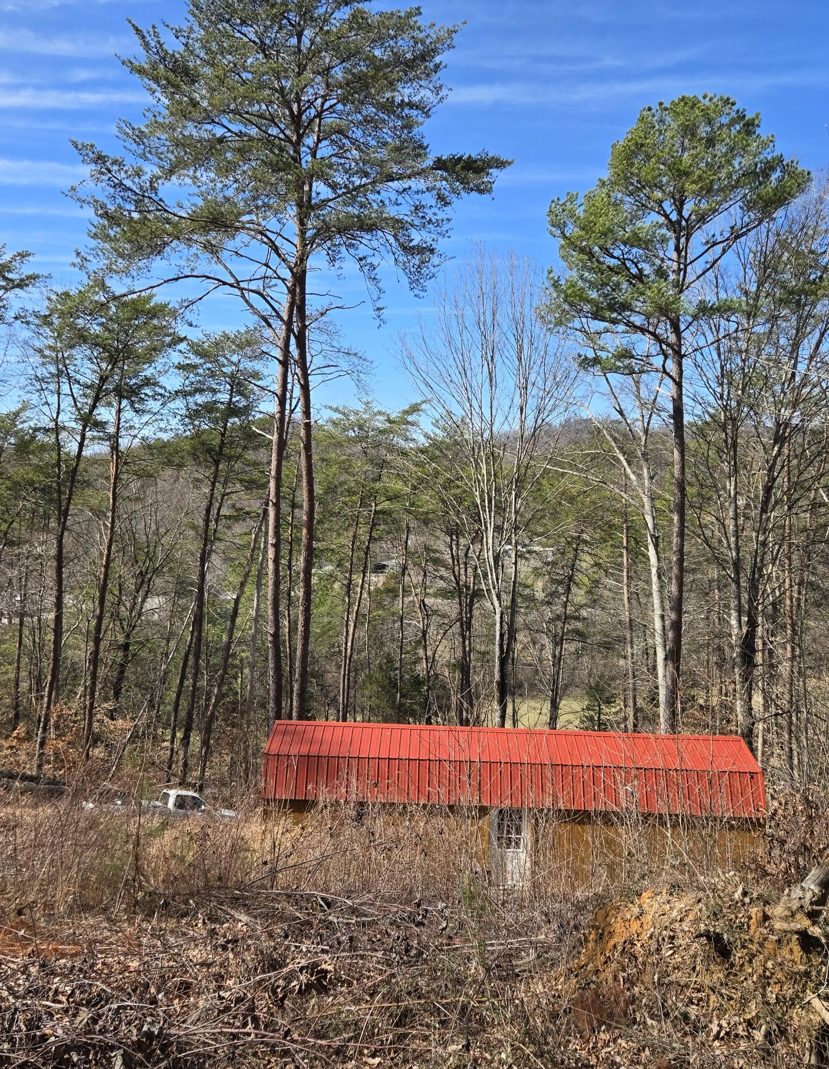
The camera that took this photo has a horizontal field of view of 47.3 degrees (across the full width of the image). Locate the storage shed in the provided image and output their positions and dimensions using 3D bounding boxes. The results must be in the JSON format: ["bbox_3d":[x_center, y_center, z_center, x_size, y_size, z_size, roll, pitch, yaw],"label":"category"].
[{"bbox_3d":[2.201,6.292,22.626,11.110,3.300,3.580,2,-1,1],"label":"storage shed"}]

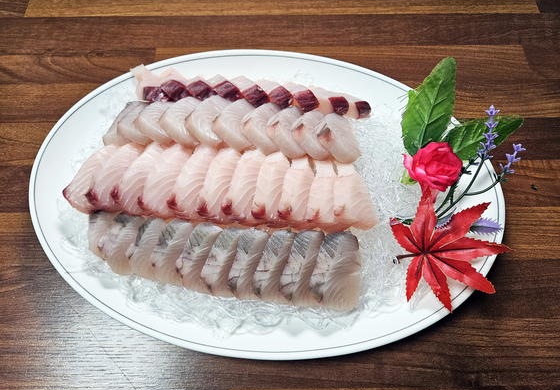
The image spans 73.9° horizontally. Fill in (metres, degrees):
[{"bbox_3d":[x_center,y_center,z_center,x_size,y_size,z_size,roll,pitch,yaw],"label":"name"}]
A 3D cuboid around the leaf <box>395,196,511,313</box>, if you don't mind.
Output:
[{"bbox_3d":[0.126,0.038,0.271,0.089,0.018,0.092,-1,67,0],"label":"leaf"}]

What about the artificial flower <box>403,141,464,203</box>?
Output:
[{"bbox_3d":[0.115,-0.018,0.278,0.042,0.034,0.043,-4,81,5],"label":"artificial flower"}]

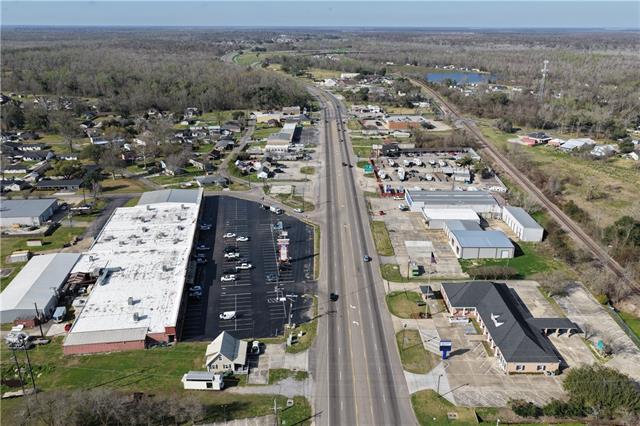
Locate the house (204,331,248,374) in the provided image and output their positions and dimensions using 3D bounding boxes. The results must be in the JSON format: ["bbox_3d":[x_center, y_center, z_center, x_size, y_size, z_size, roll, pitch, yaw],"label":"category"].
[{"bbox_3d":[-27.926,42.592,151.844,12.200,7.600,11.300,-1,21,-3],"label":"house"}]

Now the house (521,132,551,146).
[{"bbox_3d":[193.250,-65.660,444.010,25.000,5.300,13.500,-11,24,-27],"label":"house"}]

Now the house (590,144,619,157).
[{"bbox_3d":[229.690,-49.510,402.920,23.000,4.600,12.500,-14,25,-32],"label":"house"}]

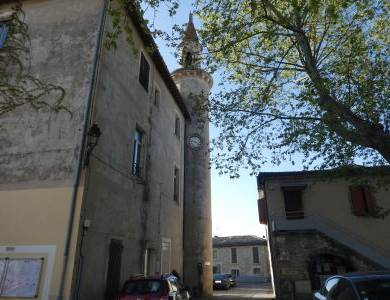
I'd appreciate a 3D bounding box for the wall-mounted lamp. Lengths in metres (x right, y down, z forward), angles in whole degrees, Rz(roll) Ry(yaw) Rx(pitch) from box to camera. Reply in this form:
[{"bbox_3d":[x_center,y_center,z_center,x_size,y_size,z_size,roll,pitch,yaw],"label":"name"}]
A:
[{"bbox_3d":[-3.148,-0.166,8.426,0.420,1.260,0.620,13,-25,-30],"label":"wall-mounted lamp"}]

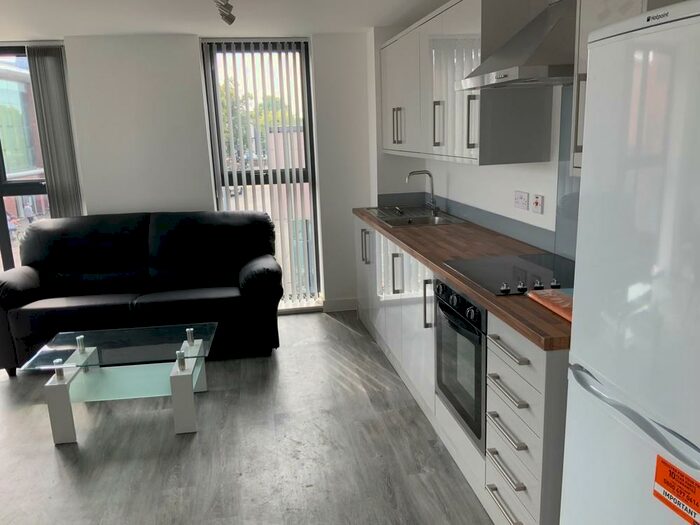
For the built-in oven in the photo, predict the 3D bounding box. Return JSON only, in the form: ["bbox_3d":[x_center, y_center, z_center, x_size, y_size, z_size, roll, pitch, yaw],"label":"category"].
[{"bbox_3d":[0.719,0.383,2.525,0.560,0.595,0.600,-4,13,-10],"label":"built-in oven"}]

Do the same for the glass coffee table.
[{"bbox_3d":[-1.197,0.650,3.240,0.905,0.435,0.555,-3,13,-6],"label":"glass coffee table"}]

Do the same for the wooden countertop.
[{"bbox_3d":[0.591,-0.106,3.267,0.600,0.043,3.110,-4,13,-10],"label":"wooden countertop"}]

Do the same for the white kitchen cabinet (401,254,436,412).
[{"bbox_3d":[0.638,0.311,3.132,0.580,0.715,0.600,-4,13,-10],"label":"white kitchen cabinet"}]

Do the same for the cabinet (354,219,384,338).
[{"bbox_3d":[0.423,0.060,4.296,0.580,0.715,0.970,-4,13,-10],"label":"cabinet"}]

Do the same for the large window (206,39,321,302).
[{"bbox_3d":[-0.689,-0.673,4.806,0.820,2.150,0.090,-4,13,-10],"label":"large window"}]

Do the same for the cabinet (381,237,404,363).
[{"bbox_3d":[0.549,0.206,3.618,0.580,0.715,0.430,-4,13,-10],"label":"cabinet"}]

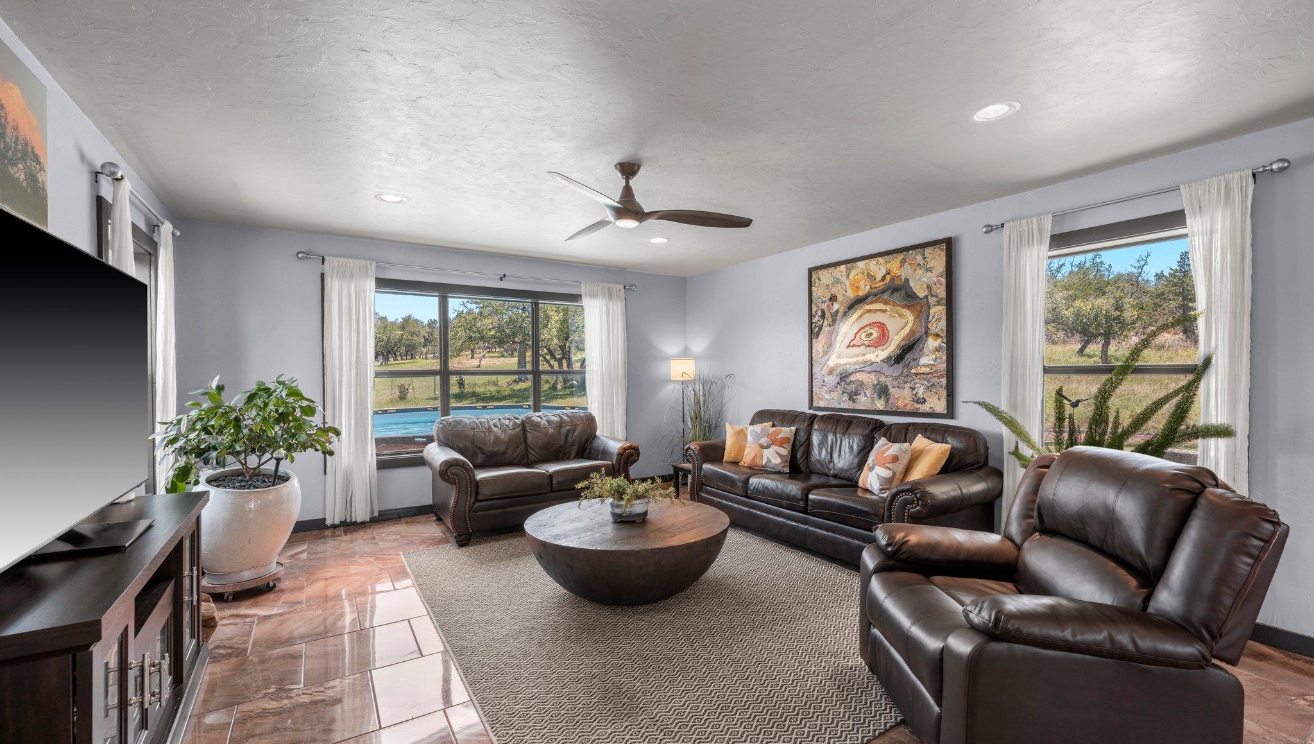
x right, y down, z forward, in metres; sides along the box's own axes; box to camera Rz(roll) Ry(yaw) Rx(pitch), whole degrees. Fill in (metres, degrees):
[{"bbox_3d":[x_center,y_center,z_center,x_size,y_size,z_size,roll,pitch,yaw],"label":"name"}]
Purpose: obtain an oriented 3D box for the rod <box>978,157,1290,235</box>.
[{"bbox_3d":[2.563,-0.936,2.896,0.120,0.090,1.300,0,0,-34],"label":"rod"}]

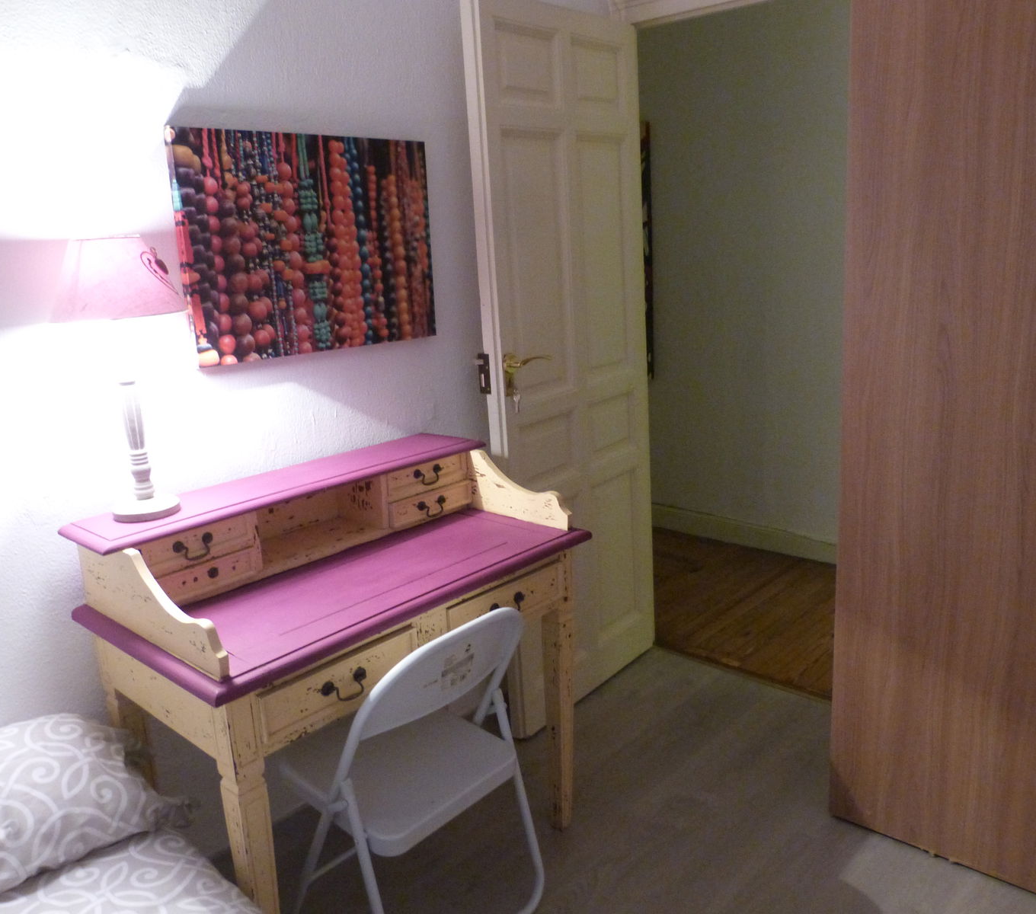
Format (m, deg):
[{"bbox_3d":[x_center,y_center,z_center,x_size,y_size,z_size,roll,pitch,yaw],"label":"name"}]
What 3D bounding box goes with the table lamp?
[{"bbox_3d":[-0.731,-0.143,1.647,0.227,0.523,0.227,9,18,43],"label":"table lamp"}]

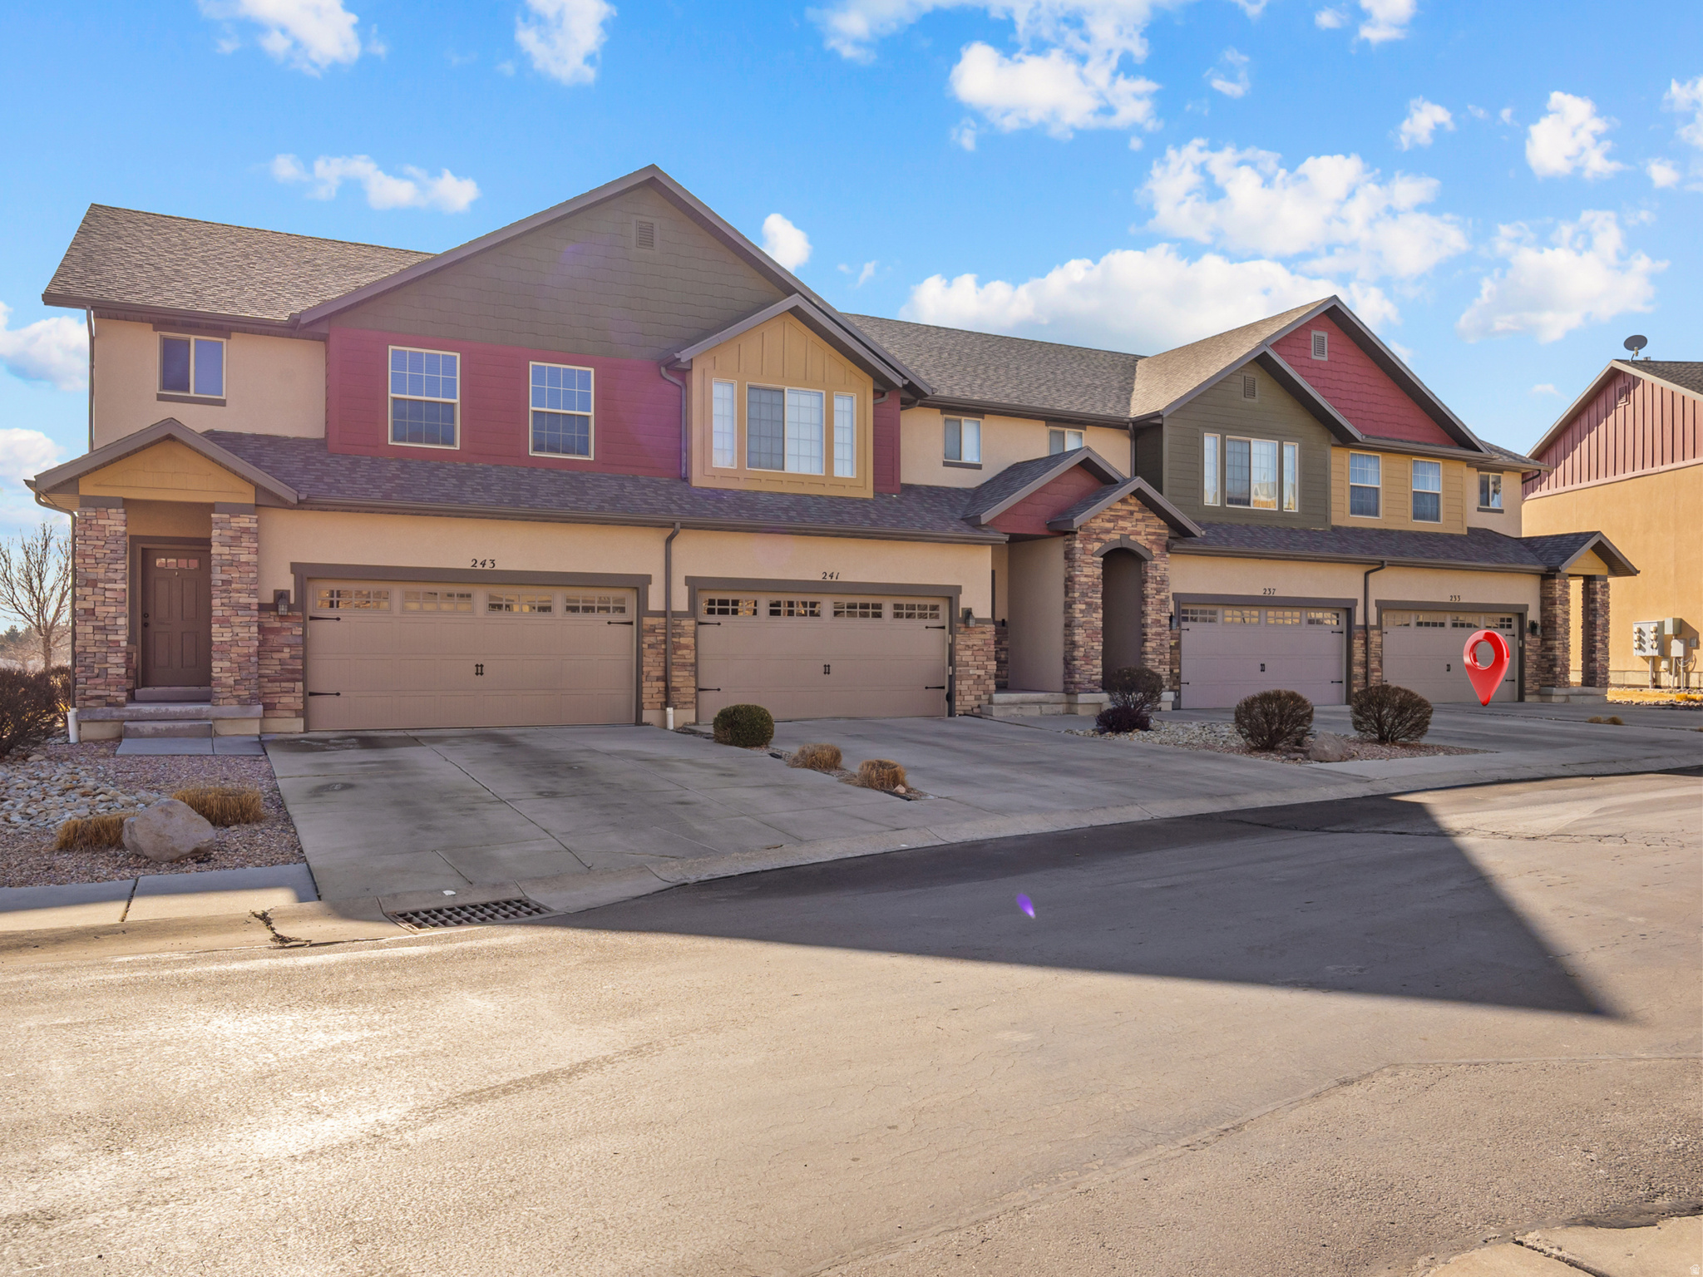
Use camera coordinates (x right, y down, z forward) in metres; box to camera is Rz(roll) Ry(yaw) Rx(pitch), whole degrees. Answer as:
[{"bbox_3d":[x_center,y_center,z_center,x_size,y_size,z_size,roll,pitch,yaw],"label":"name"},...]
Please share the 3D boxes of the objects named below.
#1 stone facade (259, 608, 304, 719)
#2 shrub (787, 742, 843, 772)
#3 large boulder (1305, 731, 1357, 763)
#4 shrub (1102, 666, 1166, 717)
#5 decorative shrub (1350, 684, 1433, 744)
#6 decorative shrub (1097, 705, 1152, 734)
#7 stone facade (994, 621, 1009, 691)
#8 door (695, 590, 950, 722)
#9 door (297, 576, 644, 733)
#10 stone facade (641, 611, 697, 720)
[{"bbox_3d":[-7.925,0.359,17.784,0.600,1.510,0.160,1,-1,-28],"label":"stone facade"},{"bbox_3d":[-0.447,1.447,15.638,0.683,0.325,0.615,1,-1,-27],"label":"shrub"},{"bbox_3d":[6.703,1.527,17.900,0.645,0.410,0.500,1,-1,-27],"label":"large boulder"},{"bbox_3d":[5.128,0.989,23.200,1.110,0.941,1.050,0,0,0],"label":"shrub"},{"bbox_3d":[8.773,1.217,20.800,1.298,0.919,1.300,1,-1,-28],"label":"decorative shrub"},{"bbox_3d":[4.509,1.345,21.200,0.906,0.450,0.850,0,-1,0],"label":"decorative shrub"},{"bbox_3d":[2.999,0.376,25.691,0.370,1.320,0.160,1,-1,-28],"label":"stone facade"},{"bbox_3d":[-0.384,0.315,21.850,4.816,2.145,0.100,1,-1,-27],"label":"door"},{"bbox_3d":[-5.563,0.262,19.237,4.798,2.141,0.101,1,-1,-27],"label":"door"},{"bbox_3d":[-2.945,0.446,20.473,0.902,1.676,0.200,1,-1,-27],"label":"stone facade"}]

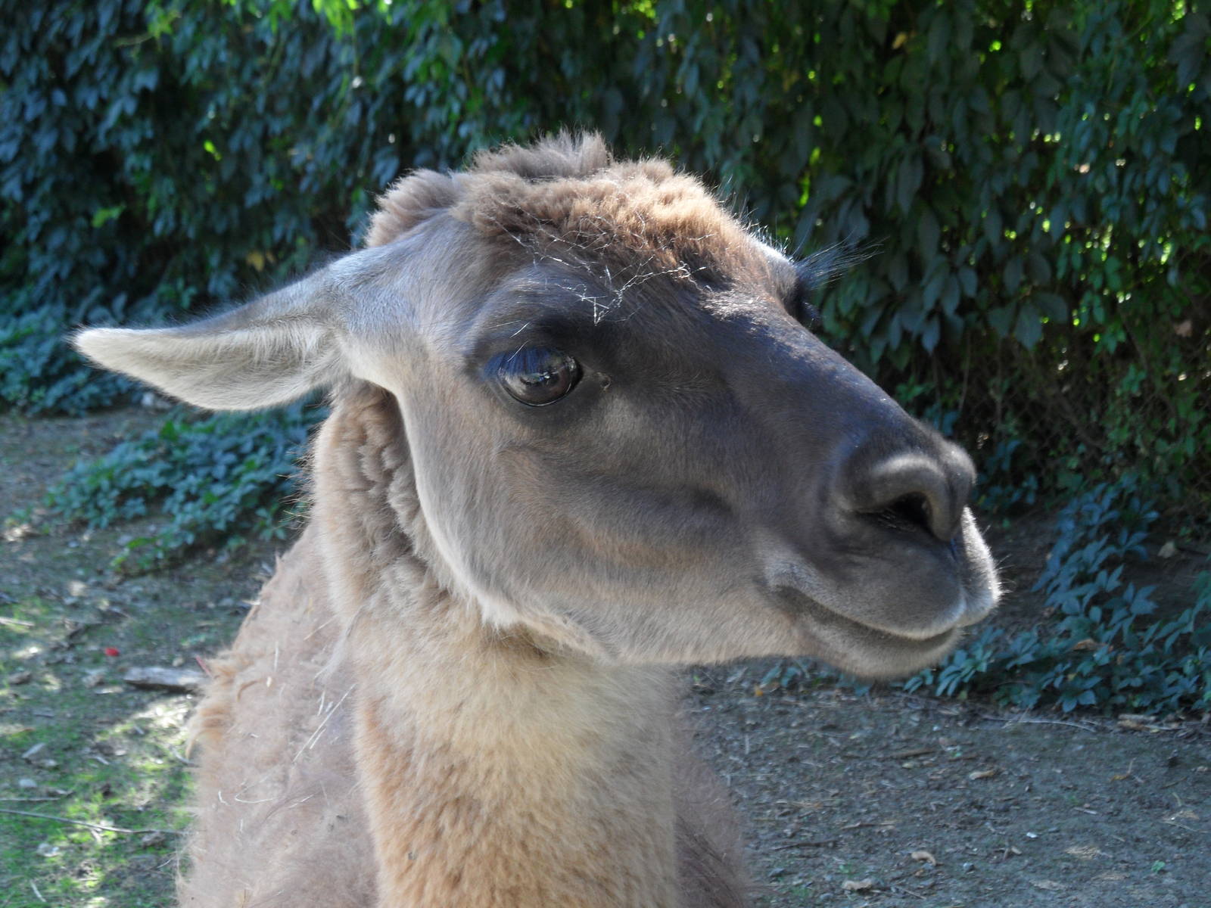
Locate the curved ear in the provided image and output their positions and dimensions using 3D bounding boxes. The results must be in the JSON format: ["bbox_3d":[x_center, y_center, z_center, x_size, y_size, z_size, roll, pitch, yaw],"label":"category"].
[{"bbox_3d":[-0.172,-0.050,1.210,0.122,0.058,0.045,-1,23,21],"label":"curved ear"}]

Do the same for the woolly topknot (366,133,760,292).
[{"bbox_3d":[-0.019,-0.103,1.200,0.125,0.058,0.135,-11,16,-41],"label":"woolly topknot"}]

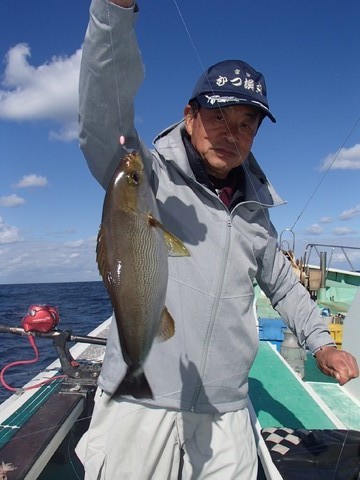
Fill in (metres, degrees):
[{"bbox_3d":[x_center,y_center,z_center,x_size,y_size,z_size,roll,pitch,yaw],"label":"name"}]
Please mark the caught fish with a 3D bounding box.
[{"bbox_3d":[-0.065,0.060,0.680,0.145,0.425,0.075,1,-6,-18],"label":"caught fish"}]

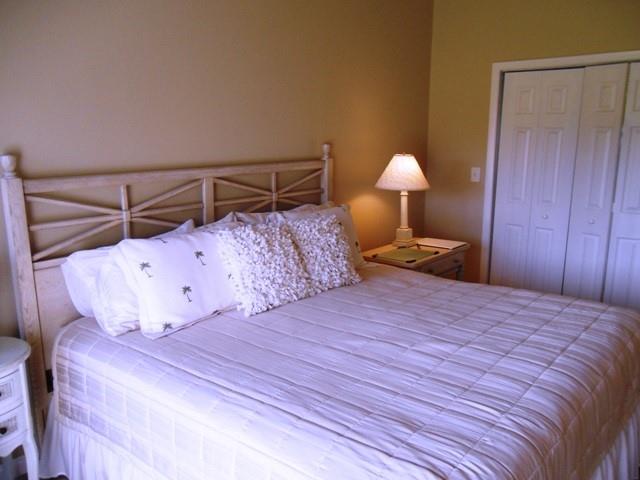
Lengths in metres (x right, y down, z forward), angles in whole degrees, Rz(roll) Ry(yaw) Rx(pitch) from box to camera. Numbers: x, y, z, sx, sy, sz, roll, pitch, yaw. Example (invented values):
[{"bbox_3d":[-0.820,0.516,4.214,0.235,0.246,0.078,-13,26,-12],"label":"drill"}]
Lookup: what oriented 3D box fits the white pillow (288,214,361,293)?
[{"bbox_3d":[0.015,0.069,2.904,0.160,0.430,0.450,-29,-10,41],"label":"white pillow"}]

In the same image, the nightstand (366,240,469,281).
[{"bbox_3d":[0.718,0.426,3.905,0.480,0.725,0.860,10,15,40],"label":"nightstand"}]

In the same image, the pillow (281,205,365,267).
[{"bbox_3d":[0.028,0.013,3.125,0.170,0.450,0.640,-19,-4,42],"label":"pillow"}]

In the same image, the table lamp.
[{"bbox_3d":[0.650,-0.310,3.947,0.420,0.700,0.420,0,12,0],"label":"table lamp"}]

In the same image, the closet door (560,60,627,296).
[{"bbox_3d":[2.019,-0.237,3.839,0.290,2.010,0.035,10,15,40],"label":"closet door"}]

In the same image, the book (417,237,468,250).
[{"bbox_3d":[0.938,0.018,4.050,0.320,0.015,0.250,10,15,40],"label":"book"}]

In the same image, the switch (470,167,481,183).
[{"bbox_3d":[1.304,-0.549,4.344,0.075,0.120,0.012,10,15,40],"label":"switch"}]

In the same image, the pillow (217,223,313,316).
[{"bbox_3d":[-0.295,0.127,2.630,0.440,0.430,0.160,-13,-13,-47],"label":"pillow"}]

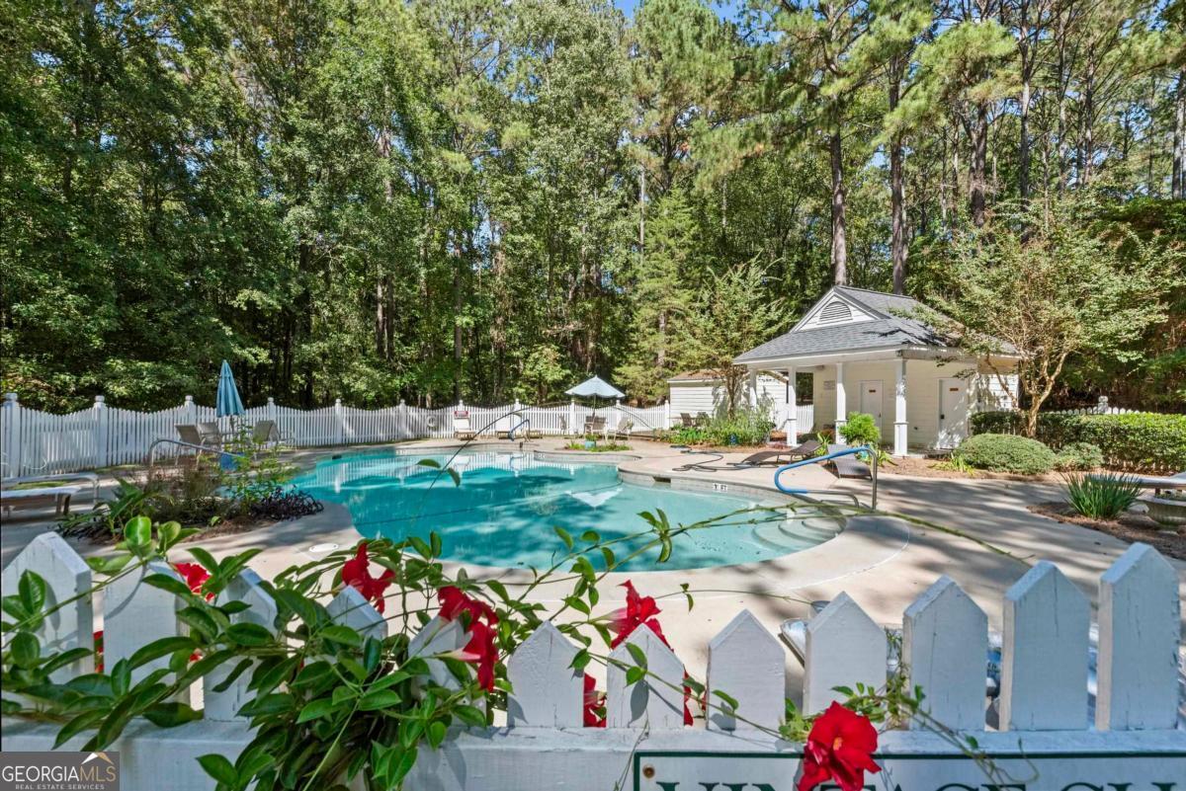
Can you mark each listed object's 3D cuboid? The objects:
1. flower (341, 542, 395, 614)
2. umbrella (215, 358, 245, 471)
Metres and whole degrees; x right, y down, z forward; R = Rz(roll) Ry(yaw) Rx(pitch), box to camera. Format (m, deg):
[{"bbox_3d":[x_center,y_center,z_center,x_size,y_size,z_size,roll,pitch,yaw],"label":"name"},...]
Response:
[{"bbox_3d":[-0.288,0.234,0.675,0.065,0.082,0.075,0,-1,-35],"label":"flower"},{"bbox_3d":[-8.793,0.421,12.796,0.570,2.500,0.570,-4,-1,0],"label":"umbrella"}]

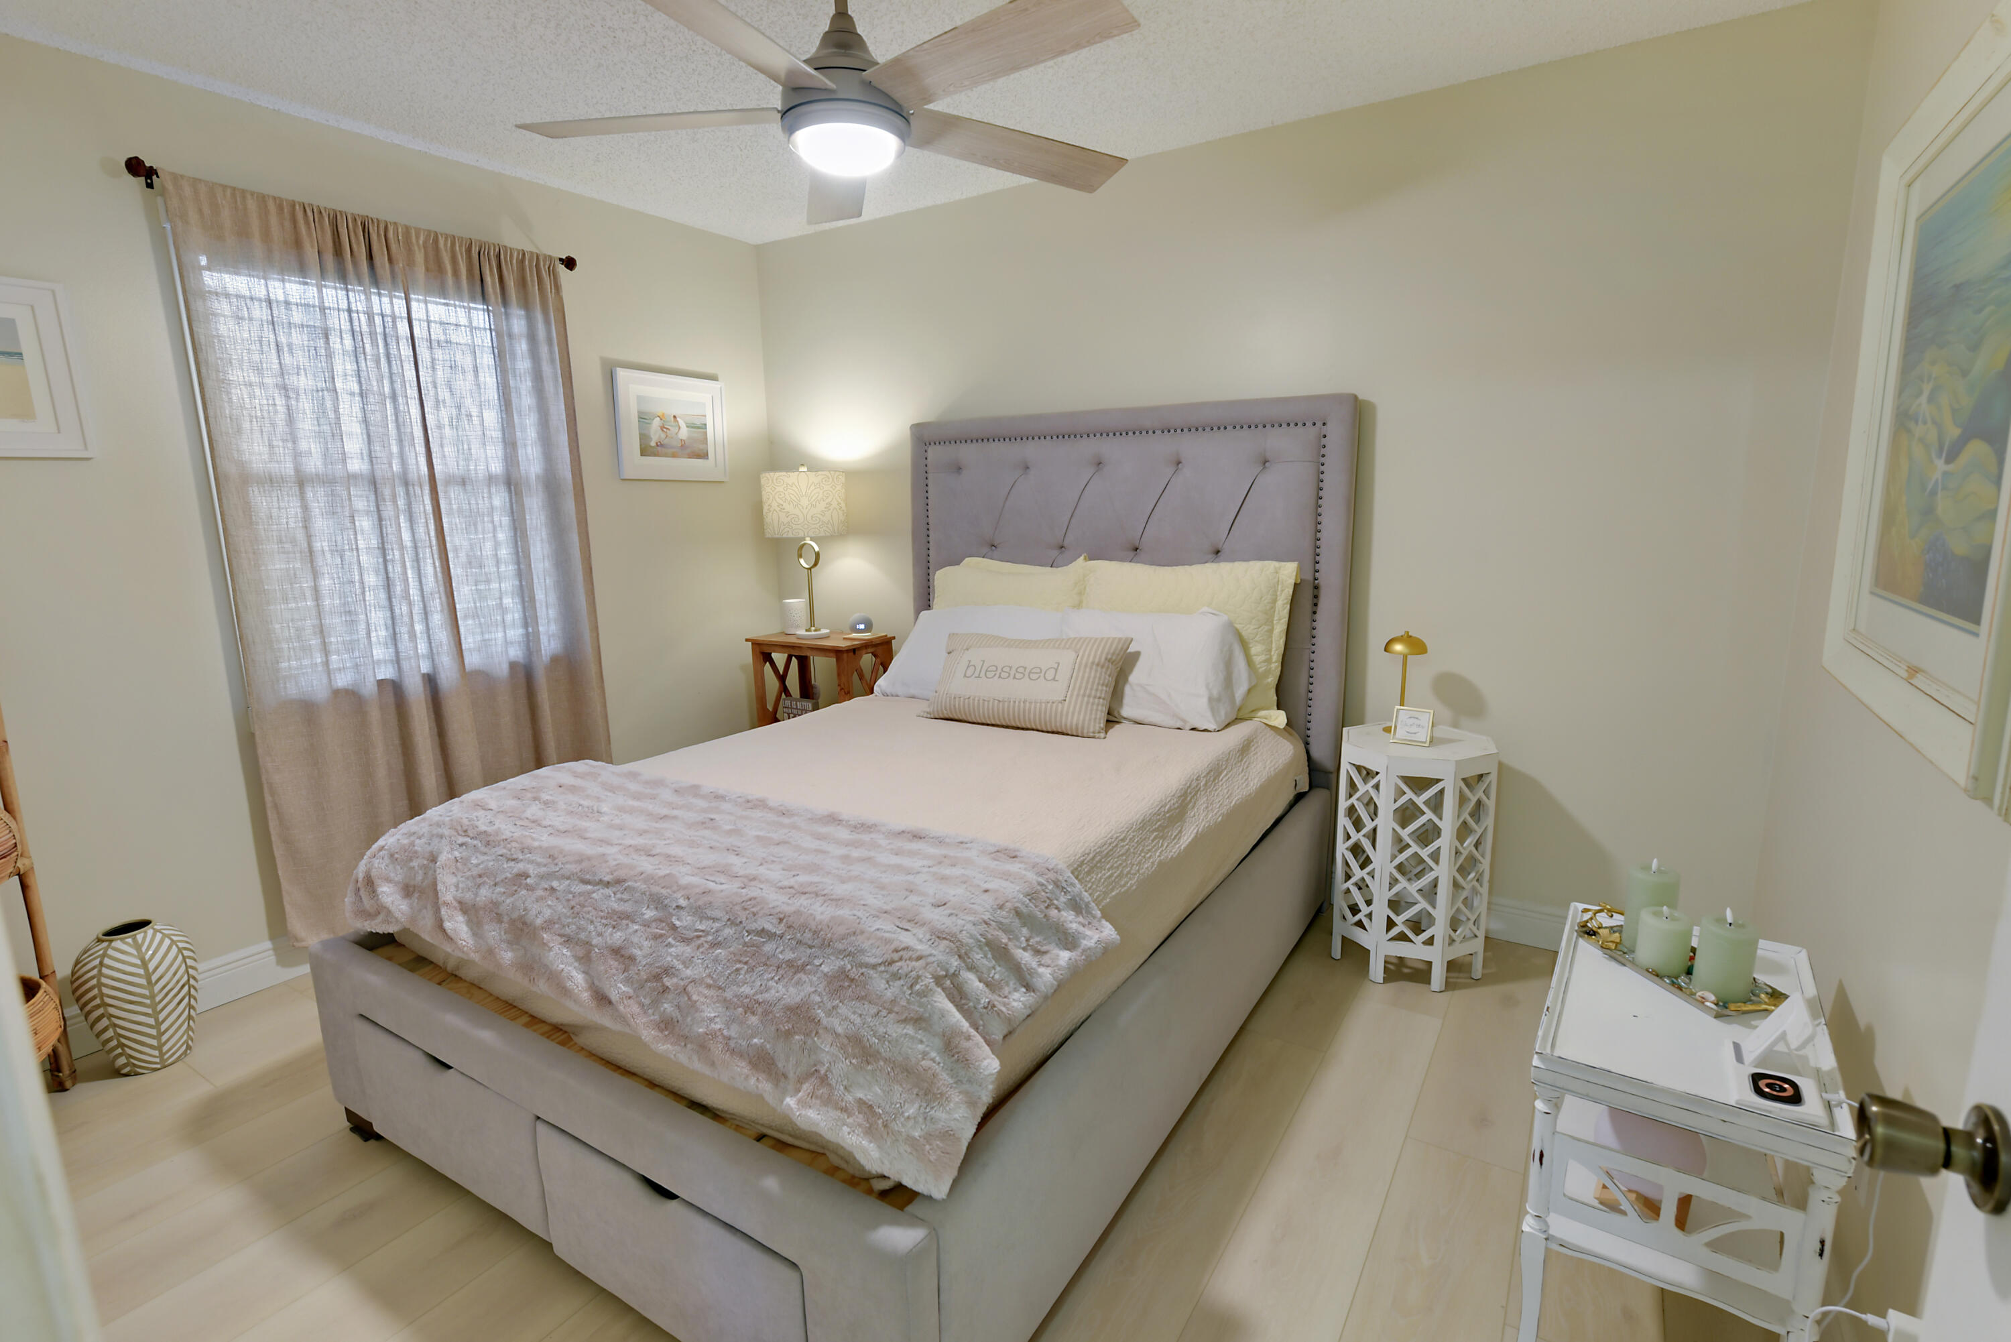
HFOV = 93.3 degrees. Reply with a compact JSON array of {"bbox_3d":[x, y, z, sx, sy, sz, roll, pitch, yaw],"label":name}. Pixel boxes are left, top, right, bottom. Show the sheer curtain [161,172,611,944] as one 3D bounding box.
[{"bbox_3d":[-1.784,-0.312,2.994,0.080,2.075,1.087,5,12,32],"label":"sheer curtain"}]

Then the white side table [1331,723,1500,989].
[{"bbox_3d":[1.175,0.517,2.747,0.394,0.653,0.394,3,11,21],"label":"white side table"}]

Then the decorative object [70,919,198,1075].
[{"bbox_3d":[-2.154,0.808,2.366,0.238,0.353,0.238,5,12,32],"label":"decorative object"}]

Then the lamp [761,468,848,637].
[{"bbox_3d":[-0.810,-0.489,3.913,0.335,0.705,0.335,-1,10,0],"label":"lamp"}]

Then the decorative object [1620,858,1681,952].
[{"bbox_3d":[1.158,0.417,1.705,0.077,0.158,0.077,5,12,32],"label":"decorative object"}]

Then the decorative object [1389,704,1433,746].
[{"bbox_3d":[1.138,0.157,2.650,0.102,0.101,0.020,7,0,39],"label":"decorative object"}]

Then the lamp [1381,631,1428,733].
[{"bbox_3d":[1.162,0.031,2.769,0.117,0.296,0.117,5,12,32],"label":"lamp"}]

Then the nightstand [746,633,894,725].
[{"bbox_3d":[-0.751,0.257,3.997,0.550,0.793,0.320,5,12,32],"label":"nightstand"}]

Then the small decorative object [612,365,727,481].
[{"bbox_3d":[-1.309,-0.955,3.744,0.028,0.401,0.520,5,12,32],"label":"small decorative object"}]

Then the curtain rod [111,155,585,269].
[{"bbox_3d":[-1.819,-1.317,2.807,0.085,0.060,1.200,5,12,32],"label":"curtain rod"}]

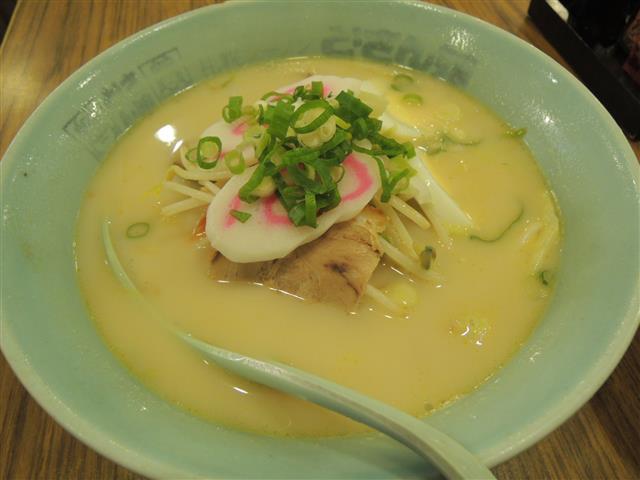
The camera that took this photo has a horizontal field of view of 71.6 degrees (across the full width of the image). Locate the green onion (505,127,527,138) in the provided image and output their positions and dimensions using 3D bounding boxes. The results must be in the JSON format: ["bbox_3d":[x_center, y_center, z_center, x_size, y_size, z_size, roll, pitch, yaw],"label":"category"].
[{"bbox_3d":[0.086,-0.047,0.194,0.009,0.004,0.005,16,57,12],"label":"green onion"}]

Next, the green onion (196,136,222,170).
[{"bbox_3d":[-0.044,-0.034,0.176,0.010,0.004,0.013,-6,84,-9],"label":"green onion"}]

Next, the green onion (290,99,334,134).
[{"bbox_3d":[-0.003,-0.046,0.166,0.018,0.005,0.011,-22,78,-5],"label":"green onion"}]

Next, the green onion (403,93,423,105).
[{"bbox_3d":[0.044,-0.067,0.212,0.009,0.004,0.007,5,55,5],"label":"green onion"}]

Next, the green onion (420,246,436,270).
[{"bbox_3d":[0.039,0.007,0.158,0.005,0.005,0.009,14,57,11],"label":"green onion"}]

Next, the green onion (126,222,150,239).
[{"bbox_3d":[-0.070,-0.004,0.170,0.009,0.003,0.007,-24,58,-14],"label":"green onion"}]

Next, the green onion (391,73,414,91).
[{"bbox_3d":[0.041,-0.078,0.220,0.011,0.004,0.010,4,55,4],"label":"green onion"}]

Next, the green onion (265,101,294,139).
[{"bbox_3d":[-0.015,-0.046,0.169,0.011,0.005,0.015,12,80,0],"label":"green onion"}]

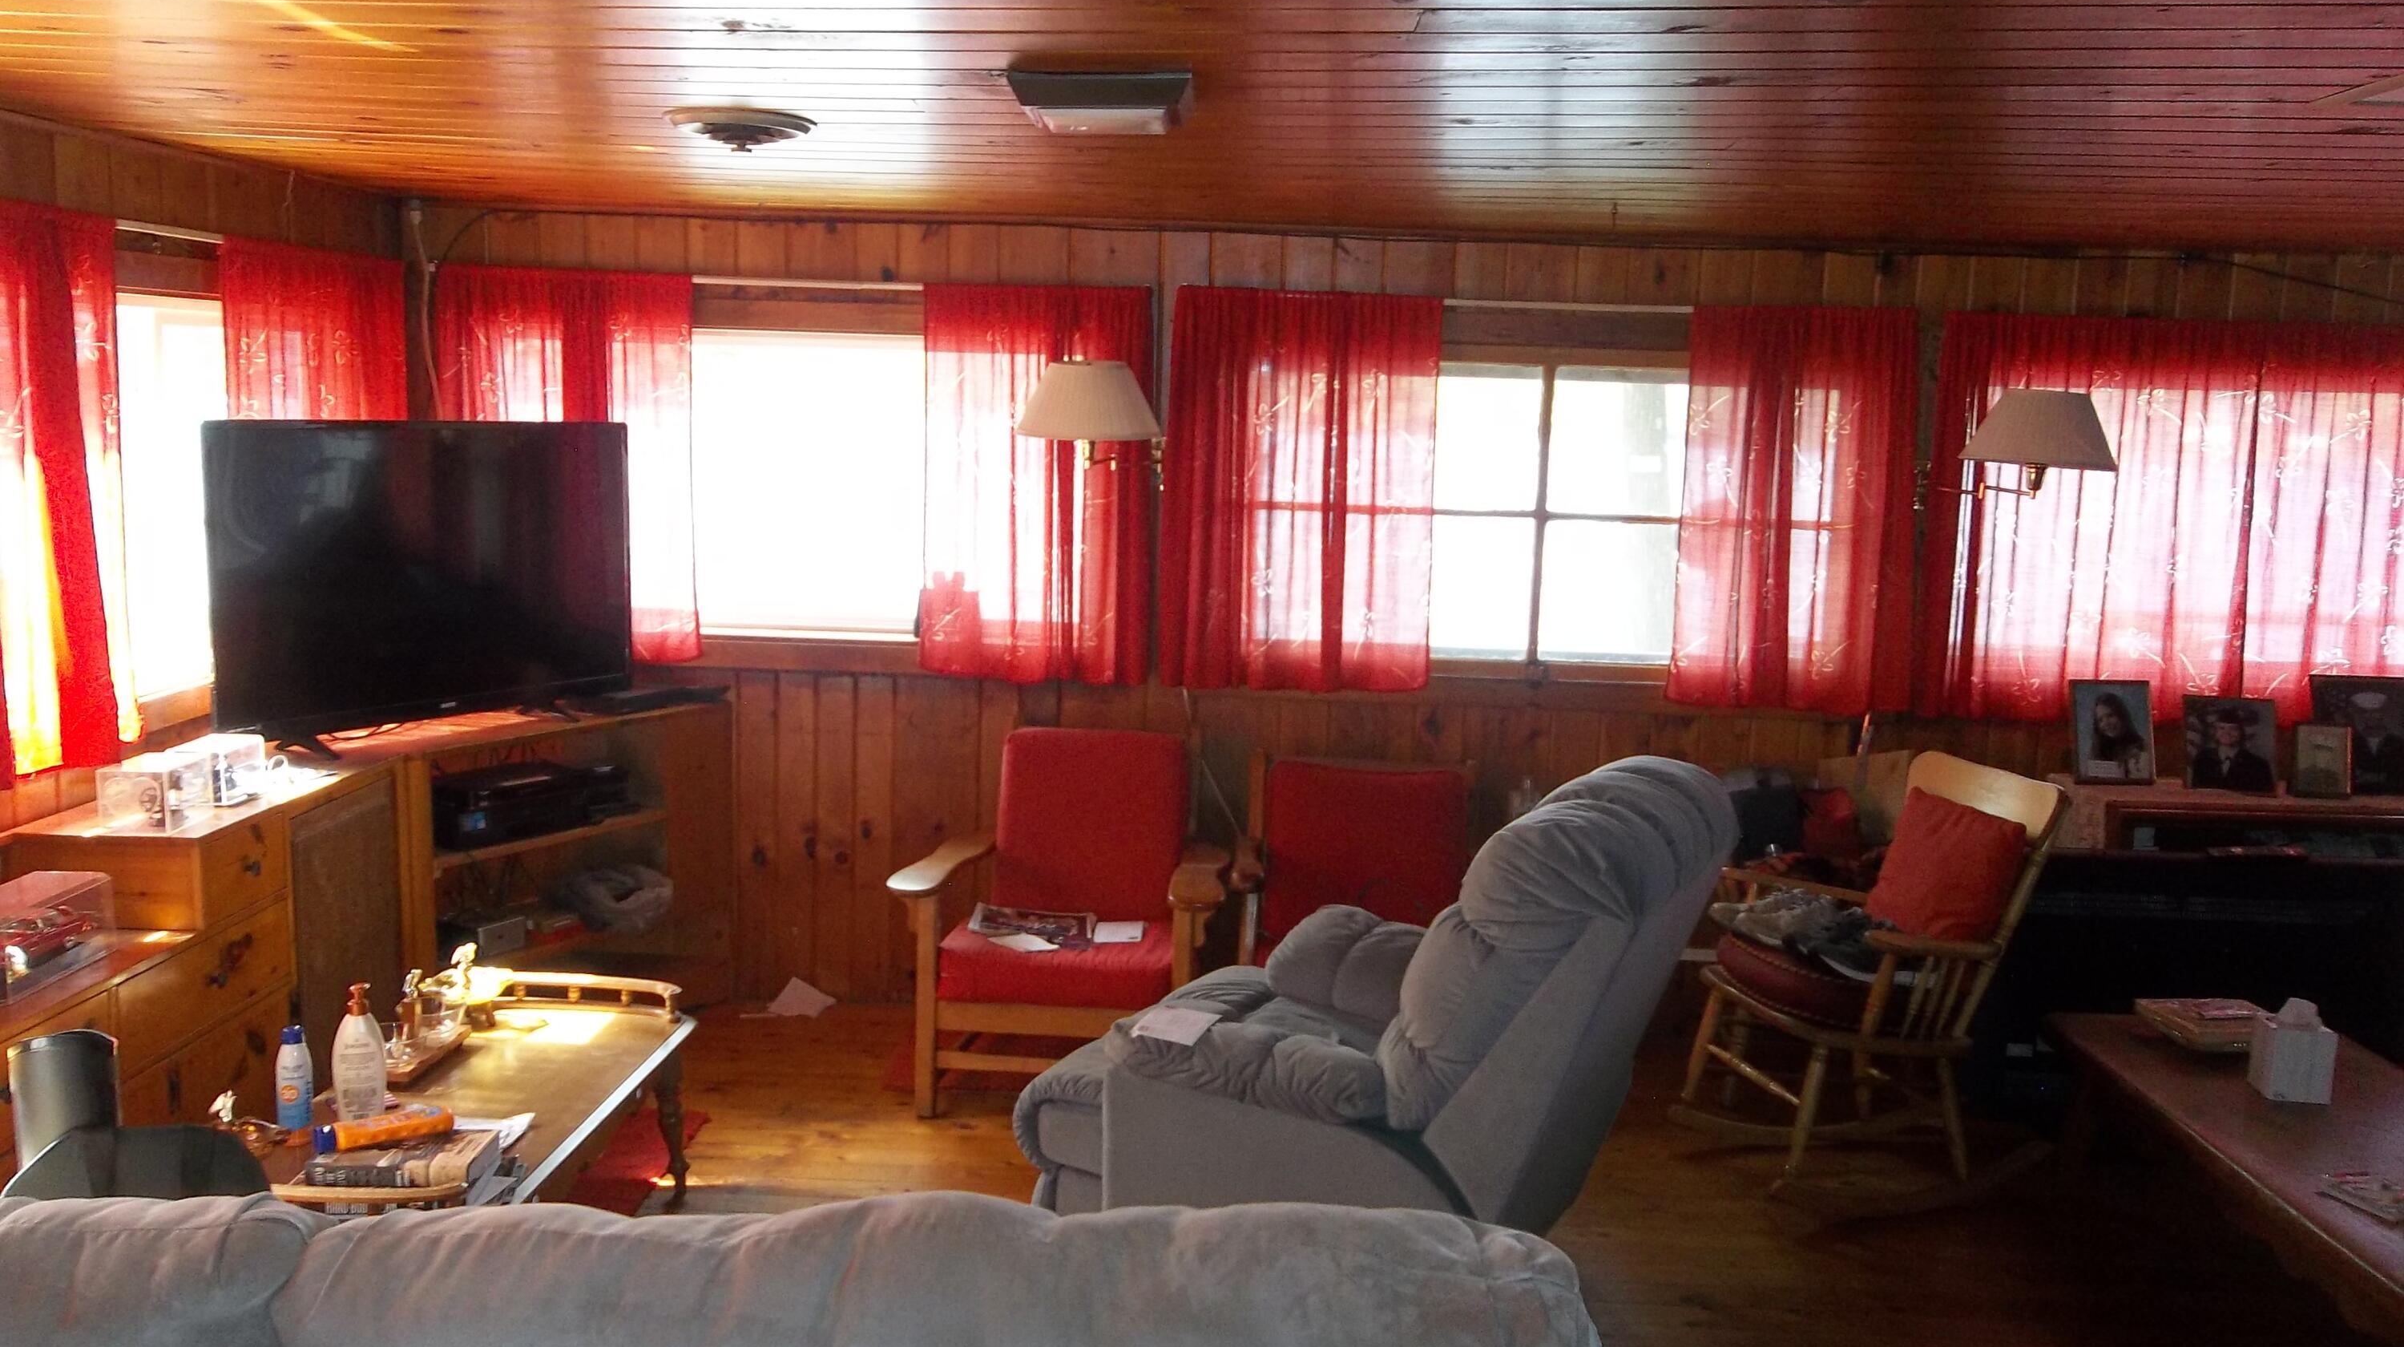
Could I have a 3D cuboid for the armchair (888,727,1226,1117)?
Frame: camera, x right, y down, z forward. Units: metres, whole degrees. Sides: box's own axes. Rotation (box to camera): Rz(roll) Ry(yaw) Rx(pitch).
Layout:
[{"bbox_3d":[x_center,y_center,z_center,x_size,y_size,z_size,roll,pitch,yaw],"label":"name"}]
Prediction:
[{"bbox_3d":[-0.291,0.580,4.543,0.750,0.810,0.750,2,7,6],"label":"armchair"}]

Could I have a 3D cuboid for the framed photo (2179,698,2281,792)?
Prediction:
[{"bbox_3d":[2.618,0.178,4.777,0.230,0.245,0.040,3,-5,9],"label":"framed photo"}]

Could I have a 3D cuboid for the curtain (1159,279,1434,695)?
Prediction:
[{"bbox_3d":[0.258,-0.465,4.844,0.700,1.020,0.090,2,7,1],"label":"curtain"}]

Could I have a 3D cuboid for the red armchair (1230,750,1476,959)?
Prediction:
[{"bbox_3d":[0.387,0.630,4.652,0.660,0.770,0.720,2,8,4],"label":"red armchair"}]

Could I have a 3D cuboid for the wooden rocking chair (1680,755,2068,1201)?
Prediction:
[{"bbox_3d":[1.507,0.665,4.212,0.710,0.890,0.600,-1,9,-16],"label":"wooden rocking chair"}]

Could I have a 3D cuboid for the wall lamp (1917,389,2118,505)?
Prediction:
[{"bbox_3d":[2.001,-0.541,4.588,0.360,0.305,0.530,2,7,1],"label":"wall lamp"}]

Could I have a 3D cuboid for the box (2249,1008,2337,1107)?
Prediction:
[{"bbox_3d":[1.983,0.692,3.414,0.108,0.145,0.105,3,7,10],"label":"box"}]

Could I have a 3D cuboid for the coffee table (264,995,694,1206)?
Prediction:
[{"bbox_3d":[-1.304,0.917,3.336,0.530,0.468,1.120,2,8,1],"label":"coffee table"}]

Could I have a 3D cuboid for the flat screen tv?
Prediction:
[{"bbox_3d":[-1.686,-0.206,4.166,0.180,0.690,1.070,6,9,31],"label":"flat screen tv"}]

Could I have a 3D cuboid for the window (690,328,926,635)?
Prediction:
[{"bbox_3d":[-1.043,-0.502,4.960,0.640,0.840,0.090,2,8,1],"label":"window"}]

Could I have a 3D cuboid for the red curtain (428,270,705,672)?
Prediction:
[{"bbox_3d":[-1.640,-0.533,4.877,0.680,1.010,0.090,2,7,1],"label":"red curtain"}]

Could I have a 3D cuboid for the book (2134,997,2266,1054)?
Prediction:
[{"bbox_3d":[2.108,0.731,3.901,0.245,0.060,0.180,1,8,-5],"label":"book"}]

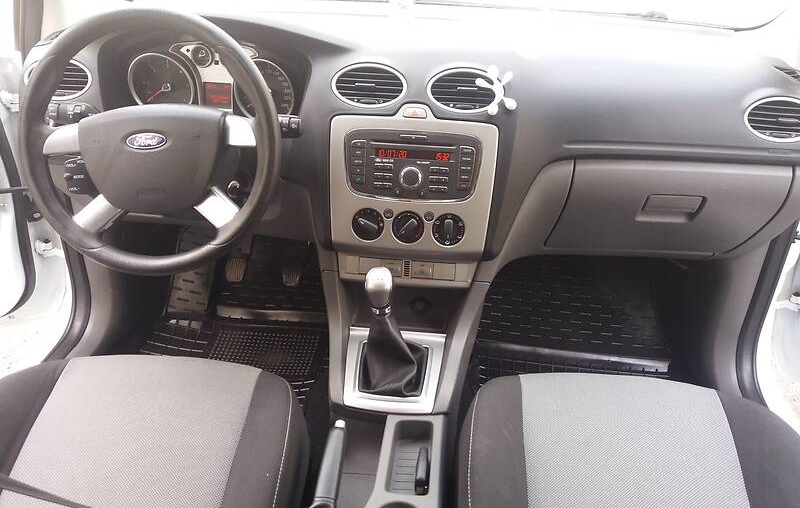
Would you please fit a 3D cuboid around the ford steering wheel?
[{"bbox_3d":[-0.359,-0.160,0.948,0.375,0.375,0.105,1,6,2],"label":"ford steering wheel"}]

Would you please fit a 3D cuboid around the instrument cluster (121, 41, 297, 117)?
[{"bbox_3d":[-0.338,-0.312,1.165,0.310,0.145,0.060,4,9,1],"label":"instrument cluster"}]

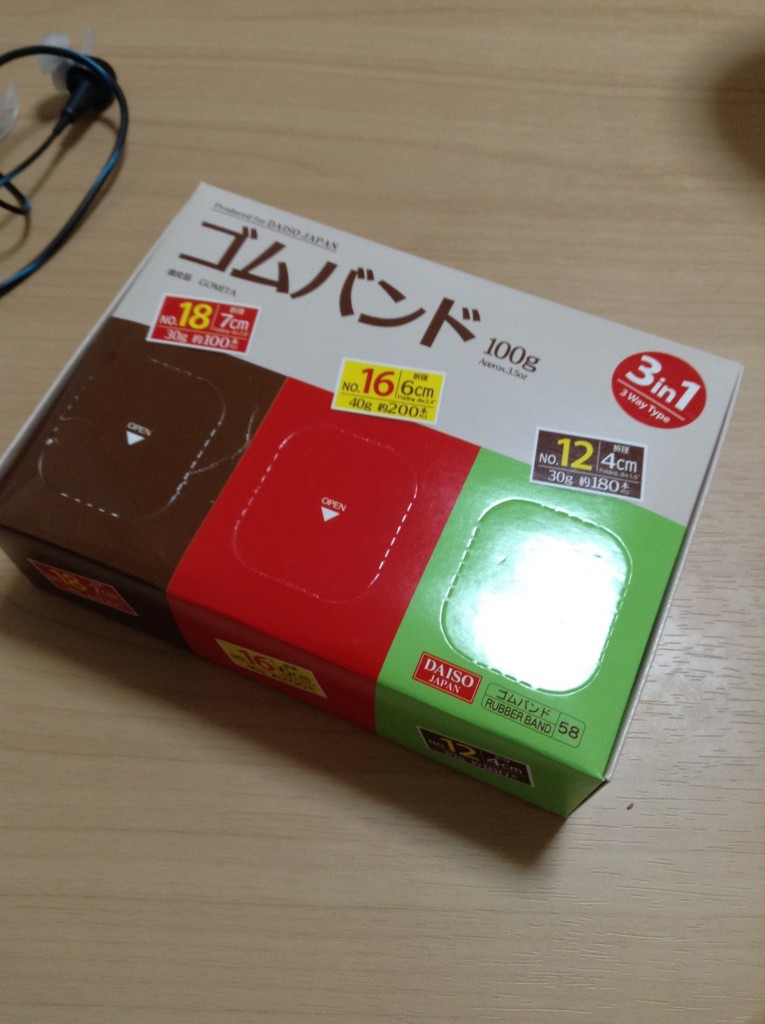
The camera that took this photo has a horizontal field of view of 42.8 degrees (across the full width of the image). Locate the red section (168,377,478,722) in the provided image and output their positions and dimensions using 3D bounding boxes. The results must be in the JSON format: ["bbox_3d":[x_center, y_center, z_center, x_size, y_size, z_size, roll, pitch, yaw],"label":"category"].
[{"bbox_3d":[-0.010,0.009,0.198,0.041,0.036,0.051,21,65,10],"label":"red section"}]

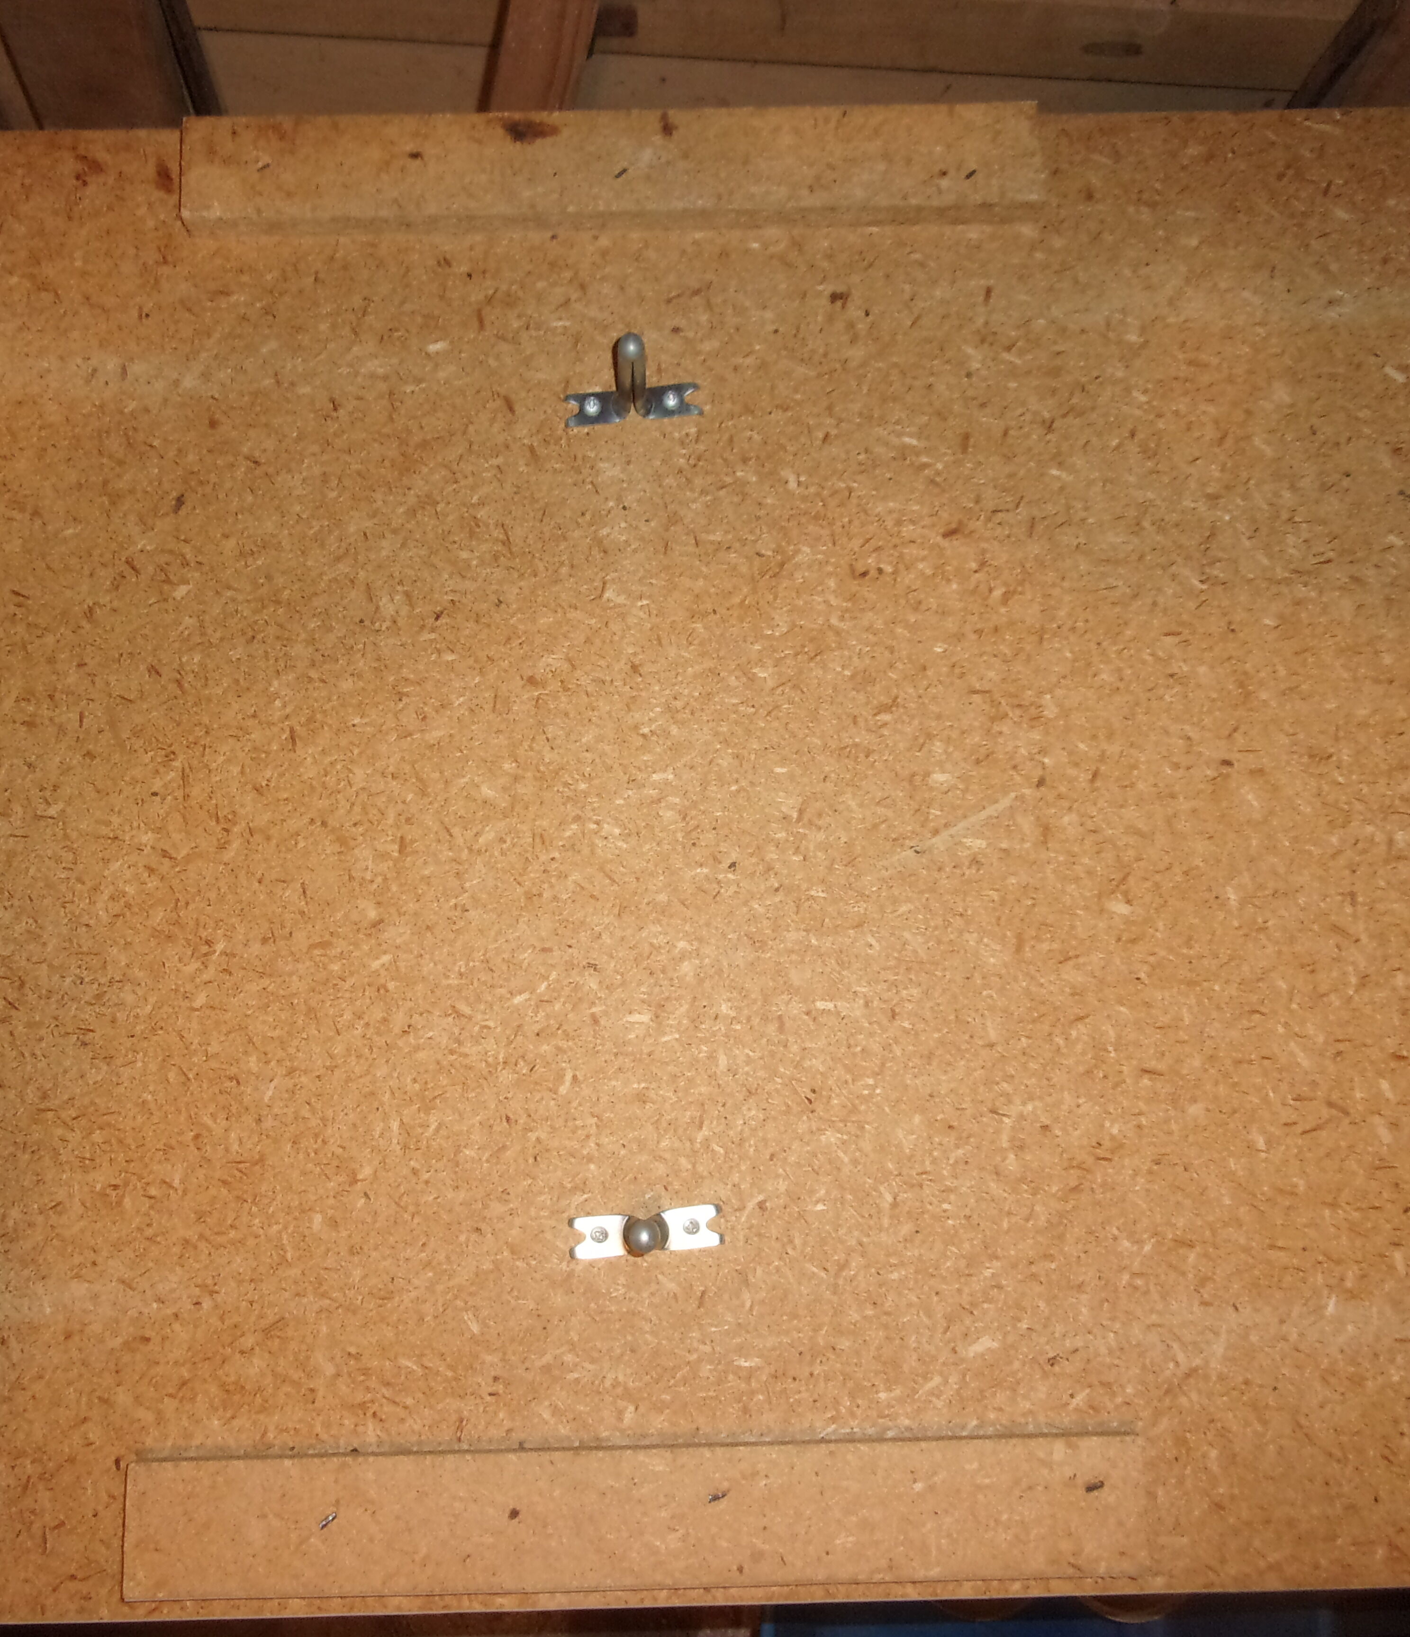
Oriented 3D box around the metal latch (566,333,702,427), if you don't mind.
[{"bbox_3d":[-0.018,-0.111,0.442,0.036,0.034,0.008,-5,77,-2],"label":"metal latch"}]

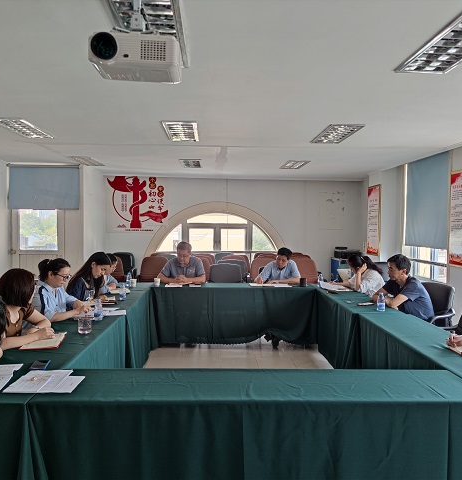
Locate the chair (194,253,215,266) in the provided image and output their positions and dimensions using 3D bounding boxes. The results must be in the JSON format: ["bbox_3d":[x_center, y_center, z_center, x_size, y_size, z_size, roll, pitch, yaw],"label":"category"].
[{"bbox_3d":[-0.521,0.759,7.514,0.580,1.000,0.620,1,2,-2],"label":"chair"}]

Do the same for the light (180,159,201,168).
[{"bbox_3d":[-0.625,-1.242,7.139,0.330,0.080,0.970,1,2,-2],"label":"light"}]

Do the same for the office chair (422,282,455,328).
[{"bbox_3d":[1.693,0.892,4.195,0.600,0.950,0.580,1,2,-6],"label":"office chair"}]

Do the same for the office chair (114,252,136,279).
[{"bbox_3d":[-1.982,0.736,7.965,0.580,0.990,0.620,1,2,13],"label":"office chair"}]

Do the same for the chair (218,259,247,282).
[{"bbox_3d":[0.019,0.783,6.585,0.550,0.960,0.580,1,2,-2],"label":"chair"}]

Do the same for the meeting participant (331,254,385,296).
[{"bbox_3d":[1.540,0.756,5.279,0.730,1.180,0.520,0,2,-6],"label":"meeting participant"}]

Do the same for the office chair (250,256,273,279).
[{"bbox_3d":[0.571,0.770,6.933,0.580,1.000,0.640,1,2,-2],"label":"office chair"}]

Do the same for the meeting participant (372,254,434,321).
[{"bbox_3d":[1.596,0.752,4.167,0.680,1.230,0.540,0,2,-10],"label":"meeting participant"}]

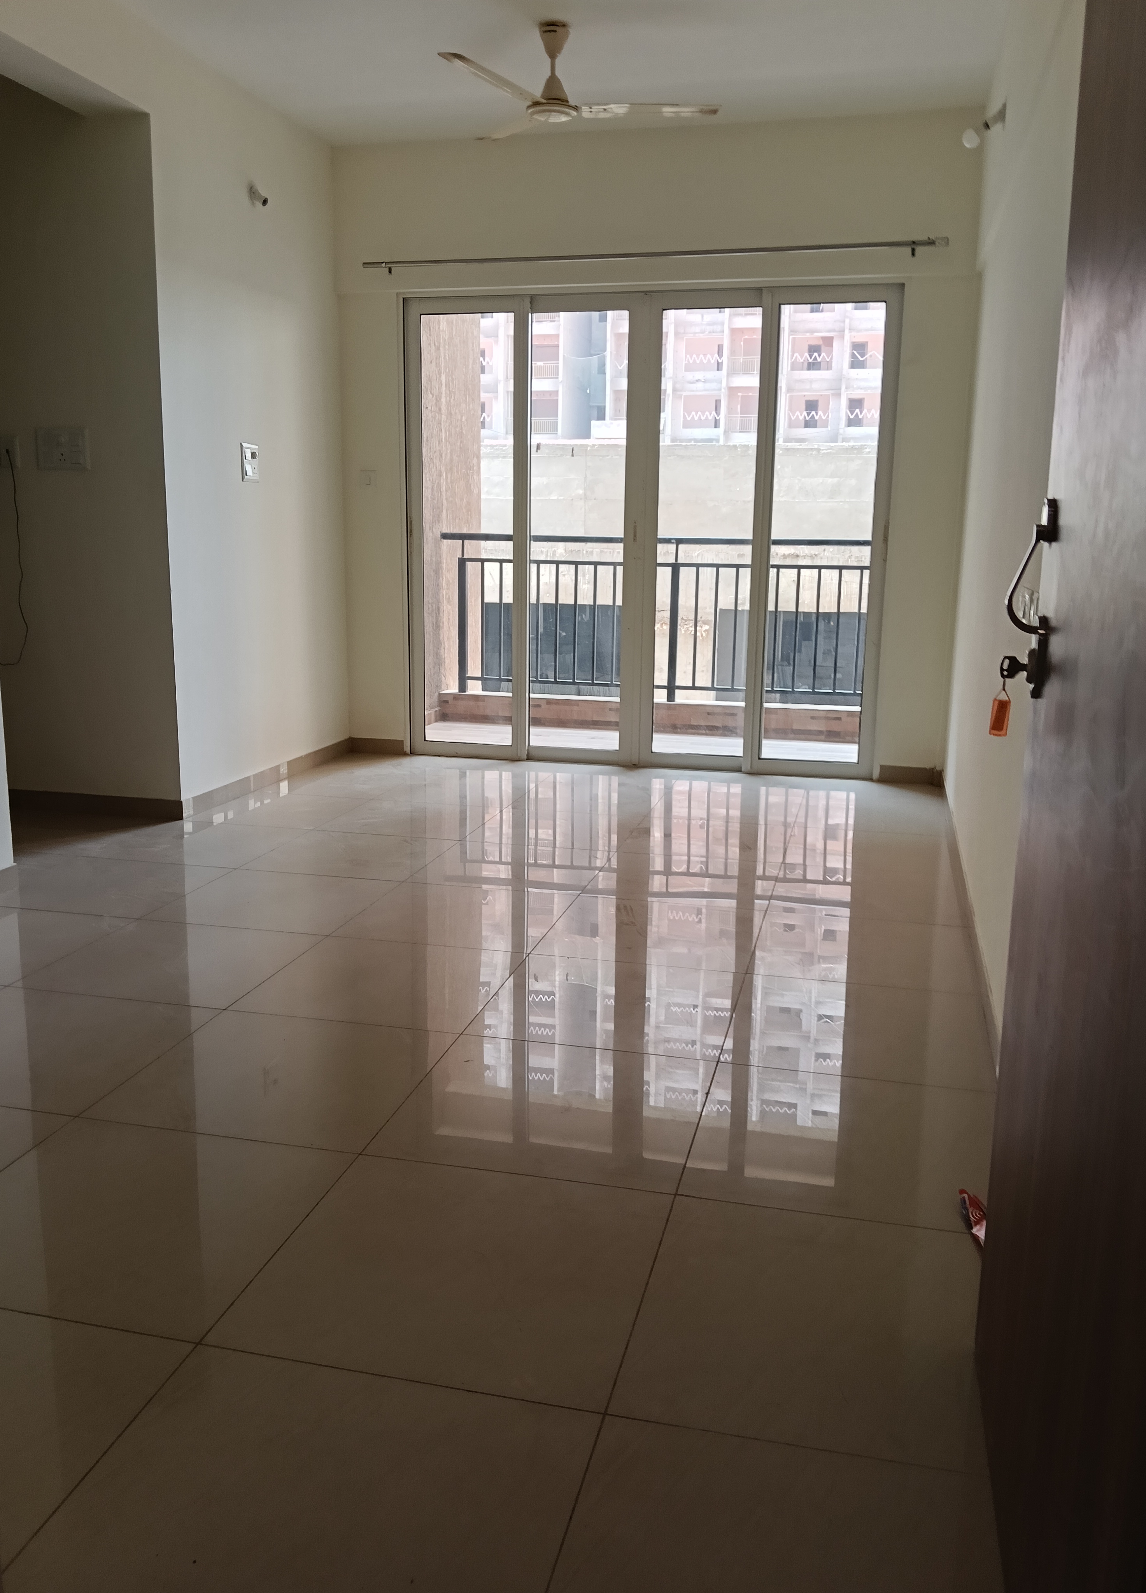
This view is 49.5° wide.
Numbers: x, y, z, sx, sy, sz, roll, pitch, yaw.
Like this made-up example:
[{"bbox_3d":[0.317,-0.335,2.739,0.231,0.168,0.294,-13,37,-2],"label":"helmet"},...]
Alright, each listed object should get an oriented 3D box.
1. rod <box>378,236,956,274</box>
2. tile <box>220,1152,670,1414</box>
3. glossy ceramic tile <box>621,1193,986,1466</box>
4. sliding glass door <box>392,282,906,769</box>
[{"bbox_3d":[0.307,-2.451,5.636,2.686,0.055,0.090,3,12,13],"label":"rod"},{"bbox_3d":[-0.179,0.750,1.989,0.600,0.010,0.600,3,12,13],"label":"tile"},{"bbox_3d":[0.404,0.787,1.852,0.600,0.010,0.594,4,12,13],"label":"glossy ceramic tile"},{"bbox_3d":[0.322,-1.258,6.056,2.364,2.250,0.090,4,12,13],"label":"sliding glass door"}]

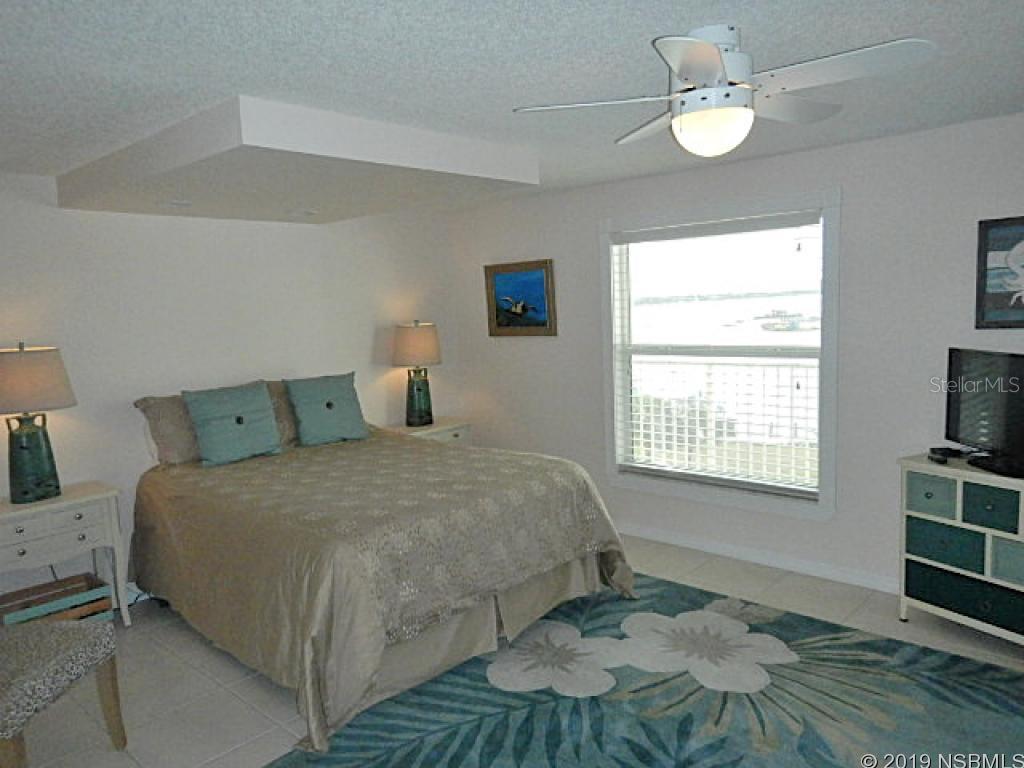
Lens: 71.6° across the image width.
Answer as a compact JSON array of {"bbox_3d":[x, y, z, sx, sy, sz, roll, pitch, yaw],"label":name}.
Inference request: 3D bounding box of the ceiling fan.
[{"bbox_3d":[0.594,-0.849,2.085,1.130,0.365,1.130,3,9,41],"label":"ceiling fan"}]

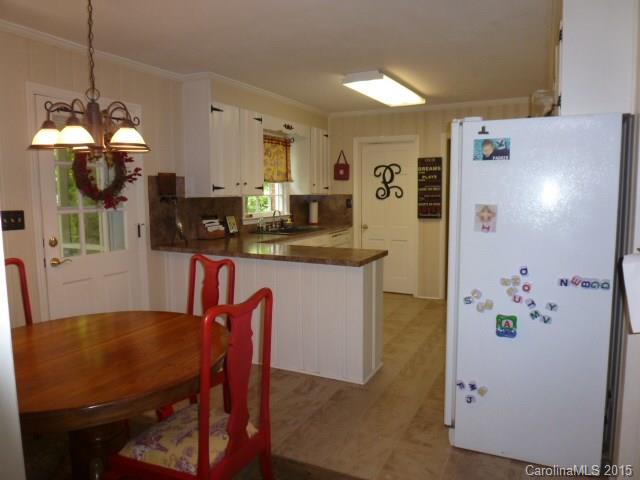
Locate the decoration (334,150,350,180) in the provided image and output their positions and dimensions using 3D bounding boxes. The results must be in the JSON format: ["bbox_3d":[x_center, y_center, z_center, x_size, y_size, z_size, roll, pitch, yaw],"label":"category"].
[{"bbox_3d":[0.312,-1.036,6.178,0.240,0.410,0.060,3,7,27],"label":"decoration"}]

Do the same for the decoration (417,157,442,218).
[{"bbox_3d":[1.403,-0.659,5.670,0.307,0.773,0.030,3,7,27],"label":"decoration"}]

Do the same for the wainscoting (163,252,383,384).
[{"bbox_3d":[-0.470,0.547,3.801,1.976,0.881,0.444,3,7,27],"label":"wainscoting"}]

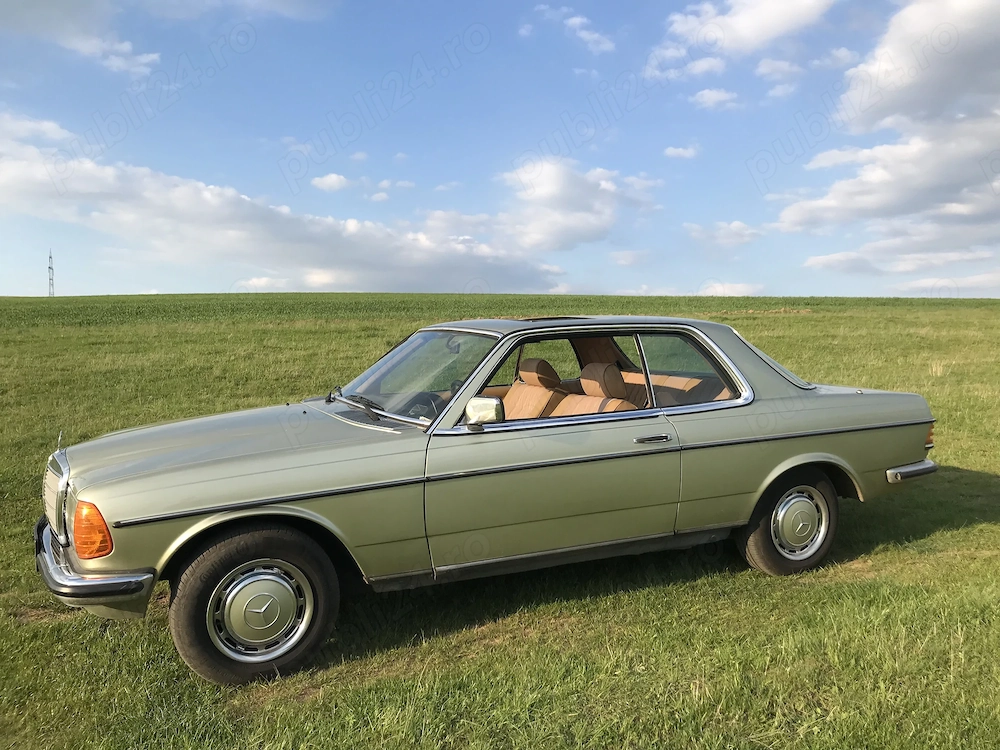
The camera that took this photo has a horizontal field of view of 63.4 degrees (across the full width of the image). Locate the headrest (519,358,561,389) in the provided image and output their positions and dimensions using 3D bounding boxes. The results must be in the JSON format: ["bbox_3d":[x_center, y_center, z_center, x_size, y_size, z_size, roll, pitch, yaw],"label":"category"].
[{"bbox_3d":[0.228,-0.011,4.803,0.135,0.175,0.260,-3,5,-25],"label":"headrest"}]

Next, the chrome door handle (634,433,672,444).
[{"bbox_3d":[0.696,0.291,3.653,0.200,0.036,0.036,-3,5,-25],"label":"chrome door handle"}]

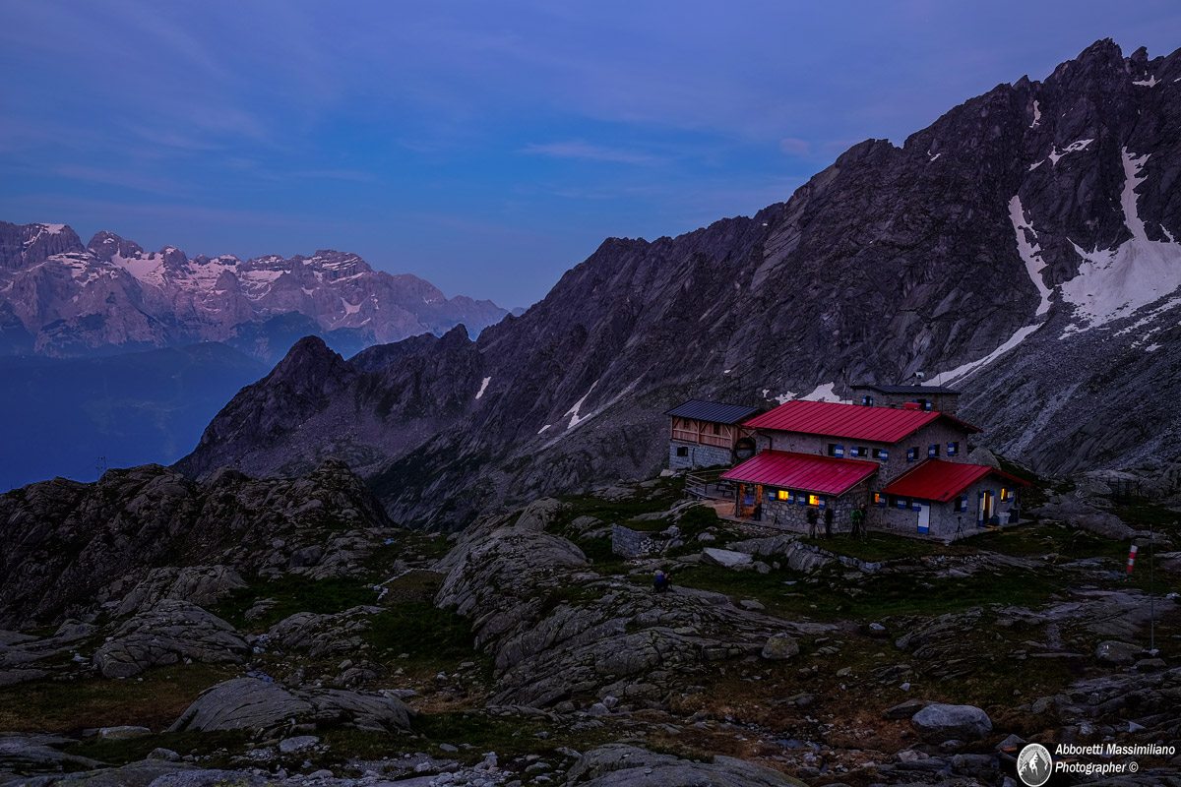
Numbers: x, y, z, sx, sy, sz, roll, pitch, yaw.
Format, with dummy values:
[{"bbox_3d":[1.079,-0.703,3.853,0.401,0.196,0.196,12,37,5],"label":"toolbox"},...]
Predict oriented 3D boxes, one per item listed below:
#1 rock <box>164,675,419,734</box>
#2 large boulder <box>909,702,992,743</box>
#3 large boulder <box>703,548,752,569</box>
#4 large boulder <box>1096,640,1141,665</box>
[{"bbox_3d":[-10.441,10.629,40.000,8.200,1.350,3.500,-2,5,-15],"label":"rock"},{"bbox_3d":[11.624,10.490,37.000,2.500,1.050,1.550,1,5,17],"label":"large boulder"},{"bbox_3d":[7.717,9.249,65.000,2.800,1.050,1.700,0,5,7],"label":"large boulder"},{"bbox_3d":[21.155,10.311,46.000,1.650,0.850,1.150,2,5,25],"label":"large boulder"}]

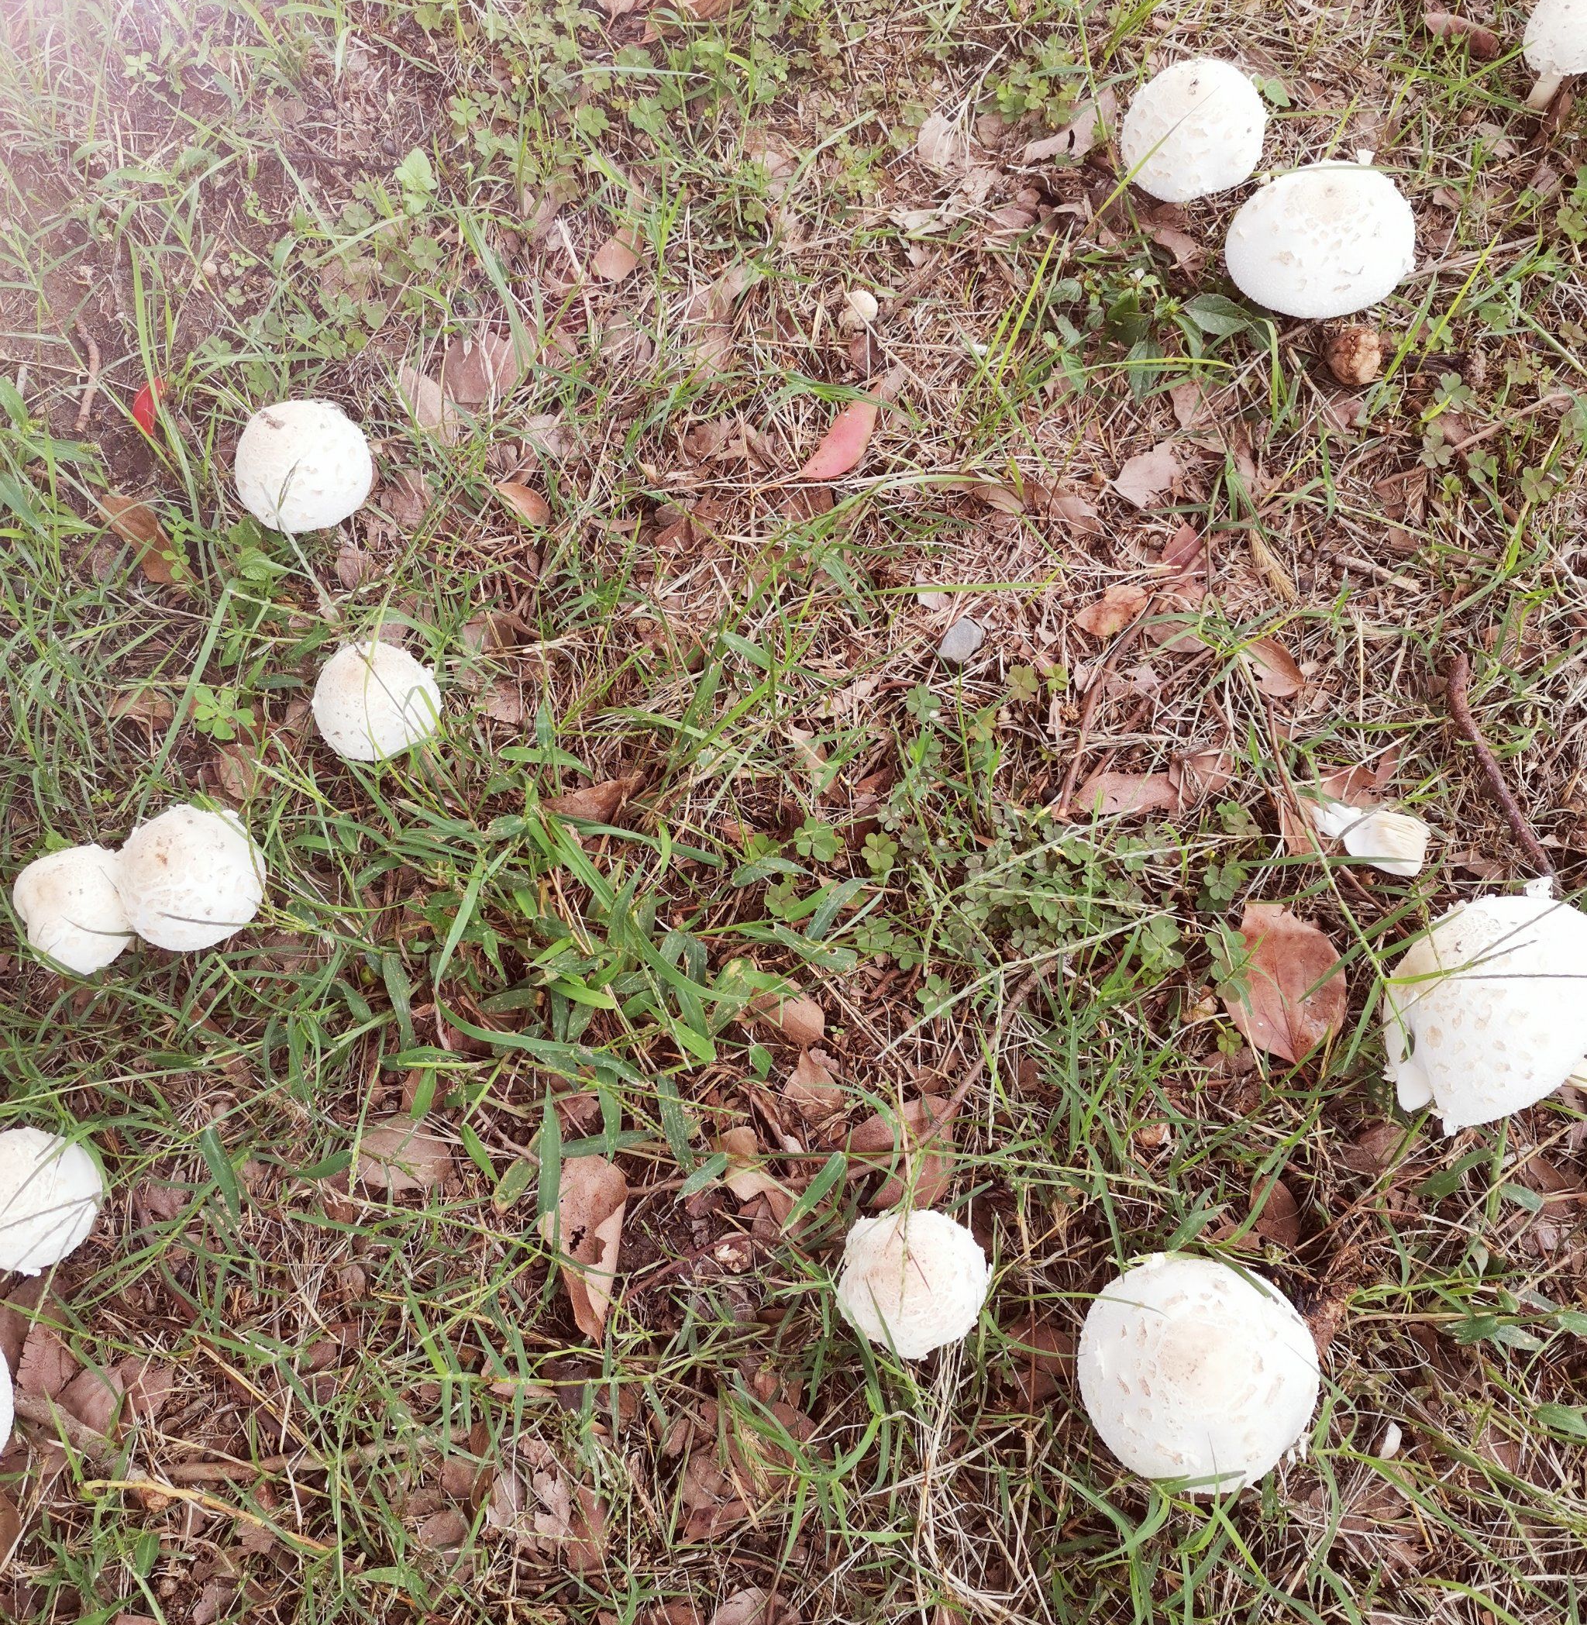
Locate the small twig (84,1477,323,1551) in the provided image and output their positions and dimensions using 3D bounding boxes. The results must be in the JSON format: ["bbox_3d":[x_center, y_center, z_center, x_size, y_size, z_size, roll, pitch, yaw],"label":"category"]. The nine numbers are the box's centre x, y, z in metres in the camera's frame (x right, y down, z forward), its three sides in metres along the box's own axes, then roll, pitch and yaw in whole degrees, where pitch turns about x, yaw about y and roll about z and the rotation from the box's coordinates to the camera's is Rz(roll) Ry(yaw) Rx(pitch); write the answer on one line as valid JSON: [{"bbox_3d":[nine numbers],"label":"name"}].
[{"bbox_3d":[-0.284,0.338,0.769,0.126,0.014,0.016,11,62,6],"label":"small twig"}]

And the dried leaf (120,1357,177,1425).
[{"bbox_3d":[-0.280,0.250,0.689,0.022,0.009,0.026,-5,62,-3],"label":"dried leaf"}]

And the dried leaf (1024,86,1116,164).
[{"bbox_3d":[0.206,-0.483,1.131,0.099,0.018,0.034,-41,67,-17],"label":"dried leaf"}]

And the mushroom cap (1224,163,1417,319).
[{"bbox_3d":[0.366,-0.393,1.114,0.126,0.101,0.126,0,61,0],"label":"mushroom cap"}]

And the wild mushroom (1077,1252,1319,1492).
[{"bbox_3d":[0.192,0.266,0.751,0.111,0.058,0.111,-2,65,4],"label":"wild mushroom"}]

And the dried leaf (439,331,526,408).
[{"bbox_3d":[-0.213,-0.302,1.083,0.054,0.014,0.060,3,65,2],"label":"dried leaf"}]

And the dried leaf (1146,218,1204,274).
[{"bbox_3d":[0.248,-0.361,1.012,0.026,0.011,0.045,-23,64,-12],"label":"dried leaf"}]

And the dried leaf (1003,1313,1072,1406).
[{"bbox_3d":[0.109,0.239,0.693,0.030,0.011,0.037,-1,62,-1],"label":"dried leaf"}]

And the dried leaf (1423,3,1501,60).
[{"bbox_3d":[0.515,-0.601,1.222,0.064,0.016,0.037,38,71,16],"label":"dried leaf"}]

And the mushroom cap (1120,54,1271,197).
[{"bbox_3d":[0.269,-0.455,1.076,0.098,0.098,0.098,-1,62,3],"label":"mushroom cap"}]

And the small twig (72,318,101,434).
[{"bbox_3d":[-0.499,-0.310,1.124,0.006,0.006,0.106,-9,65,0],"label":"small twig"}]

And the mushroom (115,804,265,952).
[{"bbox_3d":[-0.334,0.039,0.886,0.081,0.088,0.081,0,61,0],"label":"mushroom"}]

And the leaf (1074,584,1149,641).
[{"bbox_3d":[0.197,-0.124,0.976,0.027,0.012,0.050,39,74,19],"label":"leaf"}]

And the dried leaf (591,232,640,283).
[{"bbox_3d":[-0.109,-0.353,1.009,0.029,0.009,0.036,34,67,16],"label":"dried leaf"}]

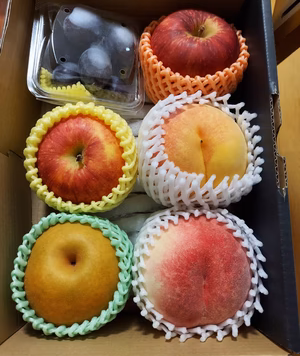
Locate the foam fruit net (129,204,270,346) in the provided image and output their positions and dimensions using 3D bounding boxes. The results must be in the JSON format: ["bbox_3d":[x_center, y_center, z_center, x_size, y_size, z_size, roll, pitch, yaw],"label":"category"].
[{"bbox_3d":[0.041,0.083,0.265,0.112,0.073,0.112,0,78,-4],"label":"foam fruit net"}]

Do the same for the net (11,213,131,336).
[{"bbox_3d":[-0.065,0.082,0.260,0.101,0.070,0.101,0,78,-4],"label":"net"}]

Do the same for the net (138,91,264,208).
[{"bbox_3d":[0.046,-0.024,0.287,0.110,0.074,0.110,0,78,-4],"label":"net"}]

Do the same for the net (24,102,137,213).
[{"bbox_3d":[-0.064,-0.016,0.282,0.101,0.068,0.101,0,78,-4],"label":"net"}]

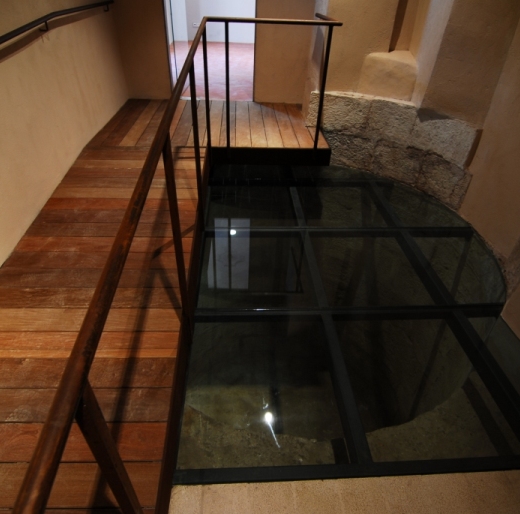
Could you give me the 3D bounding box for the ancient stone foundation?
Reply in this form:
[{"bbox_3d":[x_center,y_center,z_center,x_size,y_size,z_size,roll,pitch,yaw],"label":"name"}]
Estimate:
[{"bbox_3d":[1.253,-1.141,3.402,0.407,0.689,1.746,-28,45,-36],"label":"ancient stone foundation"}]

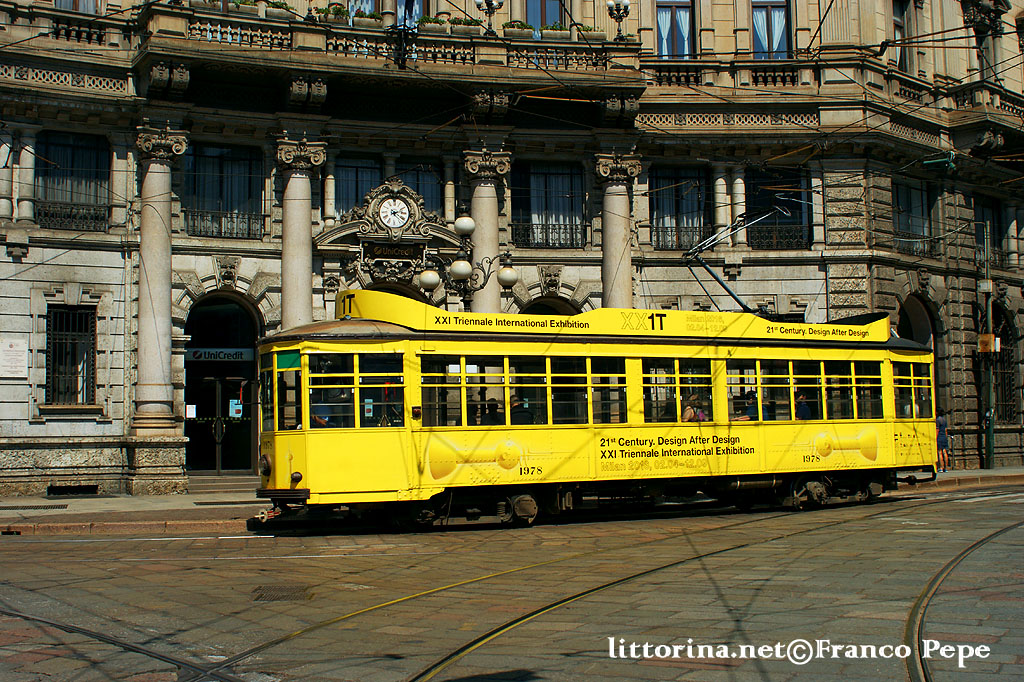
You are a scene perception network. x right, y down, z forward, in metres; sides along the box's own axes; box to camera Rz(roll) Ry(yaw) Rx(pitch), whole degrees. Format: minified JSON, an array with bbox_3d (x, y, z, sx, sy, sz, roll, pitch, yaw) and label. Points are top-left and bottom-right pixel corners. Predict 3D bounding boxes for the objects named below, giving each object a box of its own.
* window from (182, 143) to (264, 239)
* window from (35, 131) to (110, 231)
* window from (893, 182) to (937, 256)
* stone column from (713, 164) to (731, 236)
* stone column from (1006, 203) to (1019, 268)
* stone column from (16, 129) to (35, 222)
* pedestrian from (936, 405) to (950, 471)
[{"bbox_3d":[-6.641,-3.442,27.551,1.844,2.194,0.300,1,-5,-24],"label":"window"},{"bbox_3d":[-10.331,-3.773,28.072,1.660,2.330,0.300,1,-5,-26],"label":"window"},{"bbox_3d":[11.922,-3.632,35.463,2.439,2.255,0.250,3,-6,-43],"label":"window"},{"bbox_3d":[5.642,-3.703,32.160,0.440,2.140,0.440,-1,-5,-2],"label":"stone column"},{"bbox_3d":[15.624,-3.262,37.278,0.380,2.020,0.380,3,-6,-41],"label":"stone column"},{"bbox_3d":[-11.127,-3.747,27.368,0.440,2.150,0.440,1,-5,-26],"label":"stone column"},{"bbox_3d":[11.421,2.615,31.700,0.460,1.746,0.330,-4,-6,33],"label":"pedestrian"}]

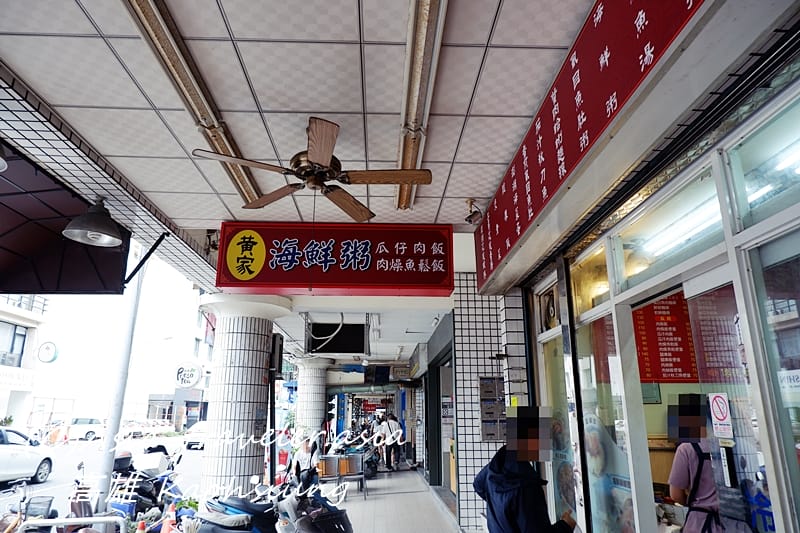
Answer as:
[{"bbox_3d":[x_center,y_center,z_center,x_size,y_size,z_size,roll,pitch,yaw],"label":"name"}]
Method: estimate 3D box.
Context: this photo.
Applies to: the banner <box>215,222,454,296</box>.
[{"bbox_3d":[-0.571,-0.057,4.778,2.114,0.607,0.308,1,-16,-2],"label":"banner"}]

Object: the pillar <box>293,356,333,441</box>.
[{"bbox_3d":[-2.619,4.368,15.195,1.320,3.060,1.320,0,-16,-2],"label":"pillar"}]

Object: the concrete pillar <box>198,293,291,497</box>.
[{"bbox_3d":[-2.307,2.028,7.290,1.330,3.060,1.330,0,-16,-2],"label":"concrete pillar"}]

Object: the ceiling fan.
[{"bbox_3d":[-0.472,-0.649,3.038,1.330,0.444,1.330,1,-16,-2],"label":"ceiling fan"}]

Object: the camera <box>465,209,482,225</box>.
[{"bbox_3d":[0.607,-0.405,4.204,0.125,0.068,0.065,-39,2,-27],"label":"camera"}]

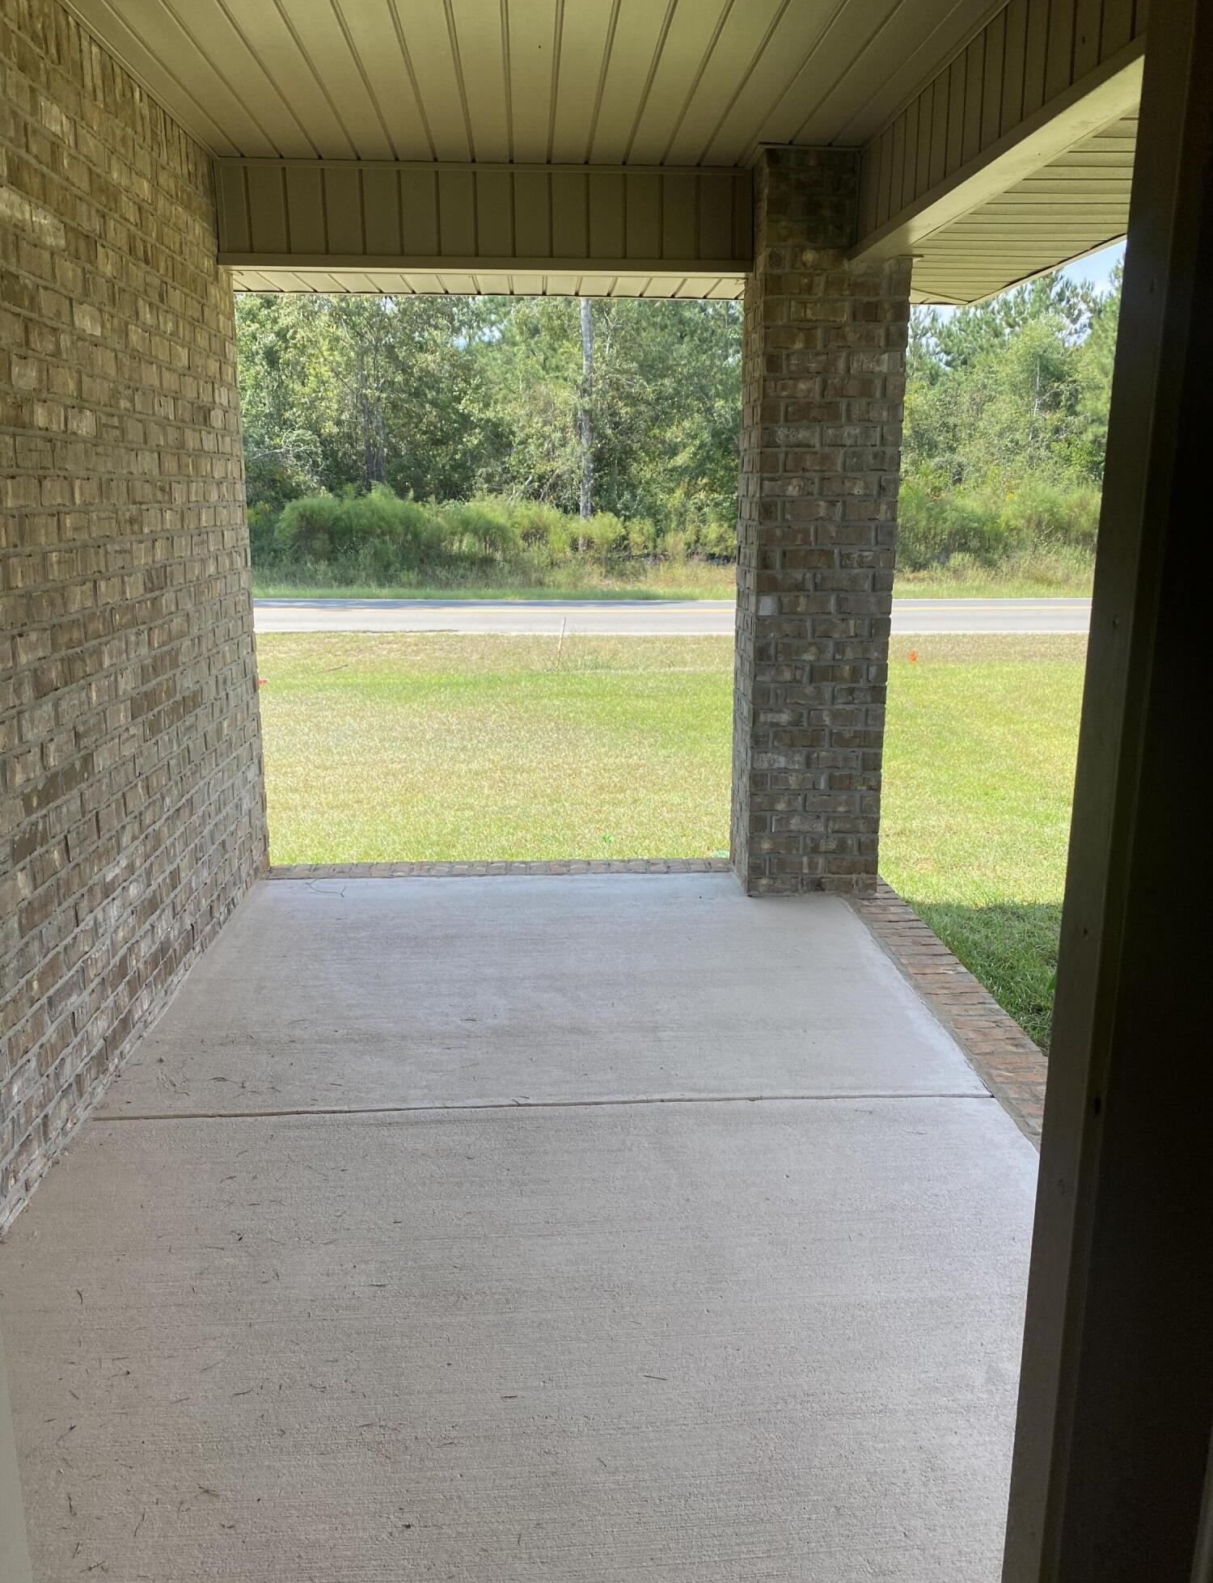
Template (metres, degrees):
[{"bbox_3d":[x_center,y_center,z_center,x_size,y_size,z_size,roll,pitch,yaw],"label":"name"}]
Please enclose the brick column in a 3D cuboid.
[{"bbox_3d":[0.759,-0.899,4.448,0.495,2.546,0.395,-1,14,-3],"label":"brick column"}]

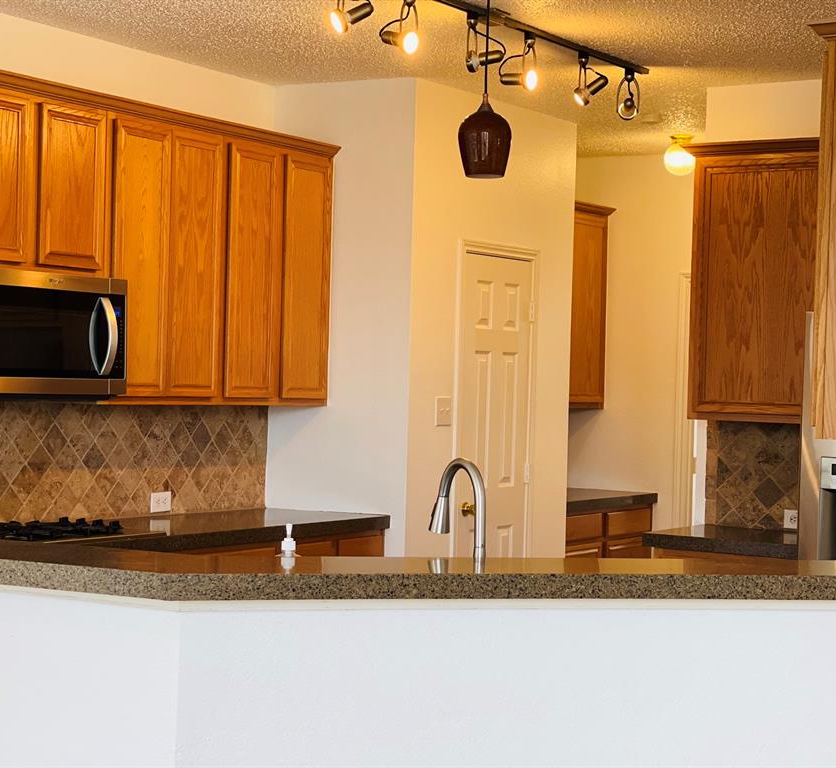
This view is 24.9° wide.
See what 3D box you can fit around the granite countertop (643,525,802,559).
[{"bbox_3d":[1.315,0.609,7.349,0.680,0.050,0.650,2,0,30],"label":"granite countertop"}]

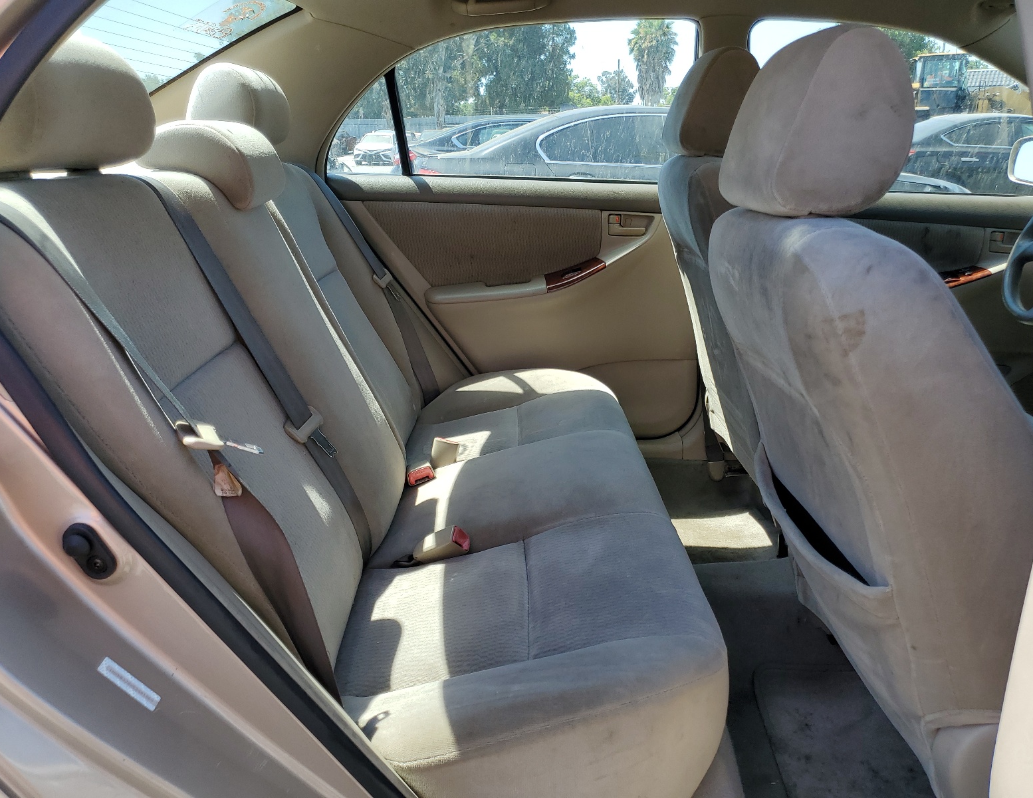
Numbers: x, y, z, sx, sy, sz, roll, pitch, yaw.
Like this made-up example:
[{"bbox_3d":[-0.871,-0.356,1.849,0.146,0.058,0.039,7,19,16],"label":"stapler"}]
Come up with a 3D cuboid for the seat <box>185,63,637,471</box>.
[{"bbox_3d":[-0.182,-0.235,1.873,0.965,1.010,0.420,0,19,-1],"label":"seat"}]

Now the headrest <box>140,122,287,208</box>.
[{"bbox_3d":[-0.520,-0.405,1.363,0.178,0.138,0.235,0,19,-1],"label":"headrest"}]

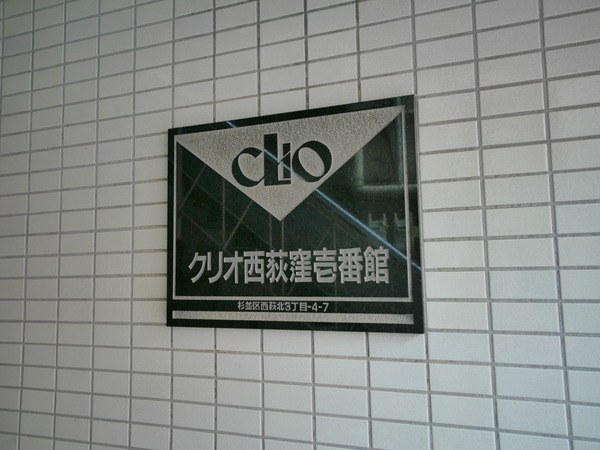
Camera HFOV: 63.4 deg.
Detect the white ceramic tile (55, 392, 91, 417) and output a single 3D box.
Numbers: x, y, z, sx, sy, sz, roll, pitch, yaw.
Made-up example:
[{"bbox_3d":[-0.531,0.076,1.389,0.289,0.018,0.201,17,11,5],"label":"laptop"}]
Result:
[{"bbox_3d":[-0.491,0.391,1.057,0.095,0.045,0.008,-3,-6,20],"label":"white ceramic tile"}]

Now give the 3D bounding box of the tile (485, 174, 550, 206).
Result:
[{"bbox_3d":[0.350,-0.054,0.782,0.095,0.045,0.008,-3,-6,20],"label":"tile"}]

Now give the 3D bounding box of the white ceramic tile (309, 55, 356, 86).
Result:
[{"bbox_3d":[0.062,-0.287,0.907,0.095,0.045,0.008,-3,-6,20],"label":"white ceramic tile"}]

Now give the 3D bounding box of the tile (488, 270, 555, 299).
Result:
[{"bbox_3d":[0.352,0.094,0.766,0.095,0.045,0.008,-3,-6,20],"label":"tile"}]

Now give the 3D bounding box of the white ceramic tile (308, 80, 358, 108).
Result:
[{"bbox_3d":[0.063,-0.238,0.902,0.095,0.045,0.008,-3,-6,20],"label":"white ceramic tile"}]

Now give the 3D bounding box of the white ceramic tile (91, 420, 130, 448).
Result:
[{"bbox_3d":[-0.394,0.433,1.017,0.095,0.045,0.008,-3,-6,20],"label":"white ceramic tile"}]

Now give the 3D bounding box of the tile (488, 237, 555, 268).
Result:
[{"bbox_3d":[0.352,0.045,0.772,0.095,0.045,0.008,-3,-6,20],"label":"tile"}]

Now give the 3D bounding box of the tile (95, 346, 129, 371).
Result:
[{"bbox_3d":[-0.396,0.283,1.026,0.095,0.045,0.008,-3,-6,20],"label":"tile"}]

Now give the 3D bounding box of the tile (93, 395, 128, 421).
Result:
[{"bbox_3d":[-0.395,0.383,1.018,0.095,0.045,0.009,-3,-6,20],"label":"tile"}]

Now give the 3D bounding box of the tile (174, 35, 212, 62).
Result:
[{"bbox_3d":[-0.222,-0.370,1.018,0.095,0.045,0.008,-3,-6,20],"label":"tile"}]

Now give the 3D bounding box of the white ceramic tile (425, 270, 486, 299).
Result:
[{"bbox_3d":[0.258,0.100,0.802,0.095,0.045,0.008,-3,-6,20],"label":"white ceramic tile"}]

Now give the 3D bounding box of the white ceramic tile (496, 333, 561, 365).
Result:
[{"bbox_3d":[0.355,0.194,0.759,0.095,0.044,0.008,-3,-6,20],"label":"white ceramic tile"}]

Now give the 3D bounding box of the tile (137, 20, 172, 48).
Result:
[{"bbox_3d":[-0.317,-0.416,1.060,0.095,0.045,0.008,-3,-6,20],"label":"tile"}]

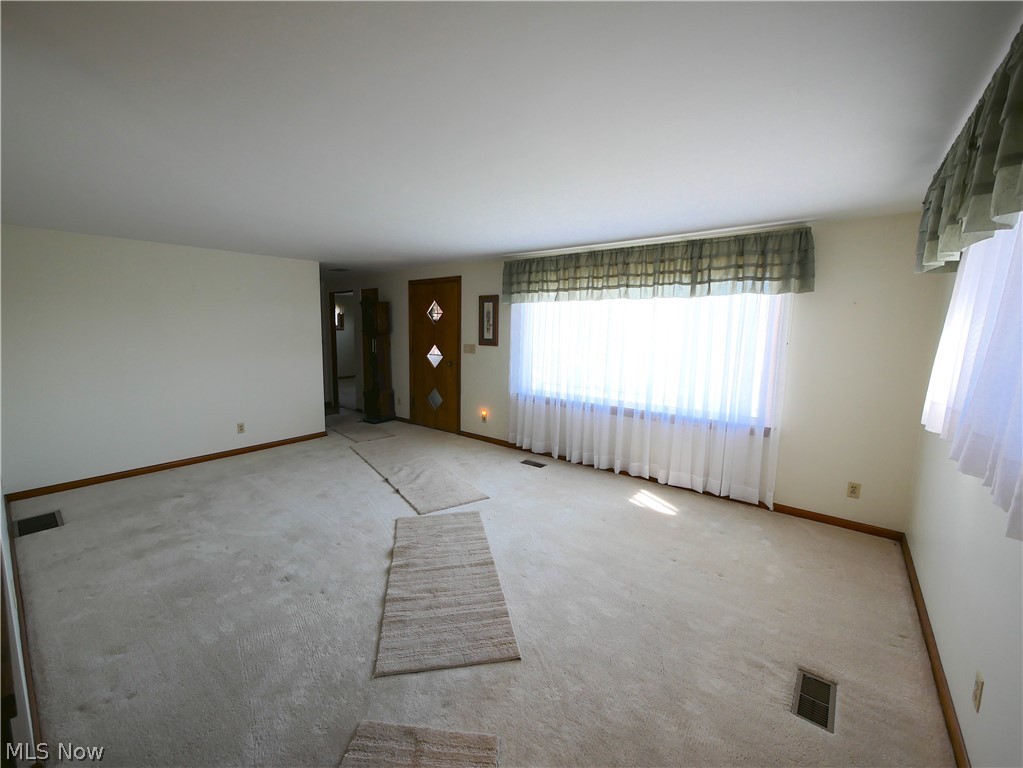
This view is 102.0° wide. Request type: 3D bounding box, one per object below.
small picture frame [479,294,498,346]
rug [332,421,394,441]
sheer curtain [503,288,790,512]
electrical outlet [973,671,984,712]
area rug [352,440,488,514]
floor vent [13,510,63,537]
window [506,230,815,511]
[{"bbox_3d":[-0.294,-0.795,5.218,0.324,0.618,0.025,7,10,38],"label":"small picture frame"},{"bbox_3d":[-2.175,0.688,6.013,0.528,0.015,1.069,-7,11,-41],"label":"rug"},{"bbox_3d":[1.047,-0.034,4.166,2.800,1.943,0.120,7,10,38],"label":"sheer curtain"},{"bbox_3d":[1.548,1.016,1.371,0.014,0.115,0.072,7,10,38],"label":"electrical outlet"},{"bbox_3d":[-1.117,0.908,4.474,0.639,0.018,2.280,-5,10,-34],"label":"area rug"},{"bbox_3d":[-3.660,1.073,3.206,0.410,0.015,0.249,7,10,38],"label":"floor vent"},{"bbox_3d":[1.069,-0.201,4.145,2.983,2.234,0.150,7,10,38],"label":"window"}]

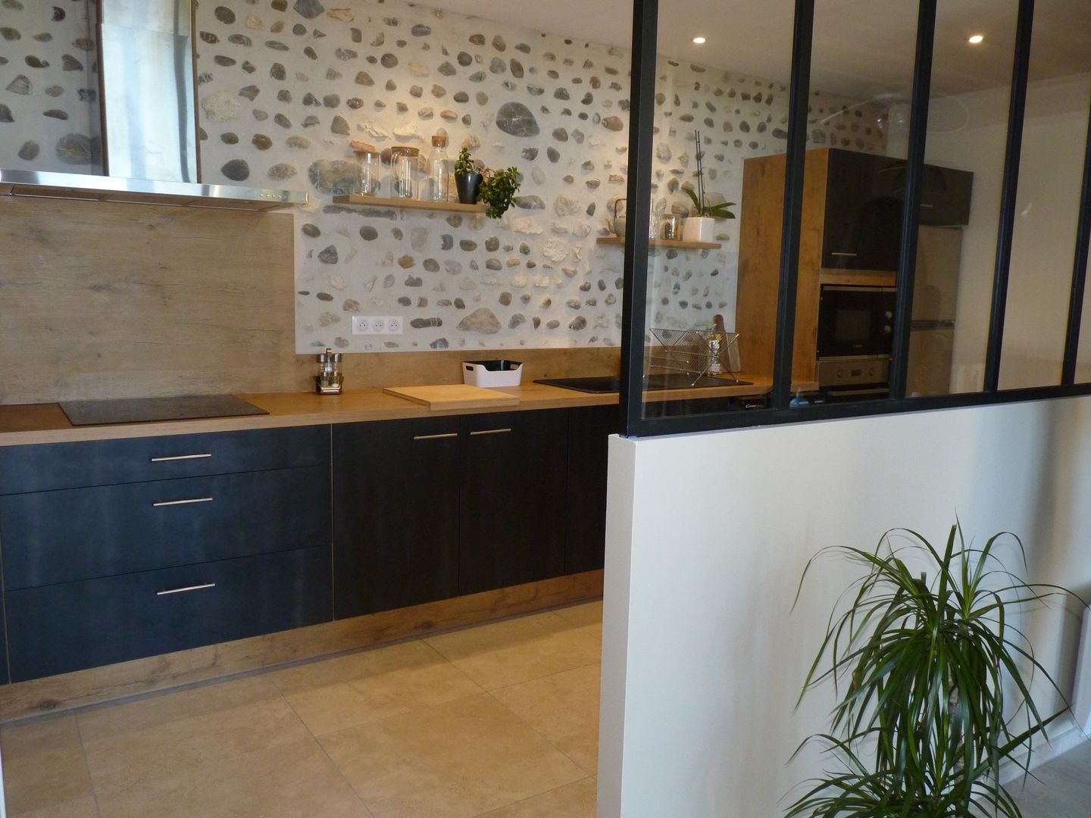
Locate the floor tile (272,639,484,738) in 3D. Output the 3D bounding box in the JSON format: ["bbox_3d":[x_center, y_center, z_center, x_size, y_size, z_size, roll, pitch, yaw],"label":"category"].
[{"bbox_3d":[-0.598,0.934,2.928,0.588,0.010,0.570,-4,9,-33],"label":"floor tile"}]

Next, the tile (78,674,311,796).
[{"bbox_3d":[-1.084,0.971,2.611,0.598,0.010,0.542,-4,9,-33],"label":"tile"}]

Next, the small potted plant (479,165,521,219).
[{"bbox_3d":[-0.199,-0.948,3.719,0.175,0.225,0.165,-4,9,-33],"label":"small potted plant"}]

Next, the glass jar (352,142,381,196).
[{"bbox_3d":[-0.721,-0.967,3.442,0.115,0.213,0.115,1,8,0],"label":"glass jar"}]

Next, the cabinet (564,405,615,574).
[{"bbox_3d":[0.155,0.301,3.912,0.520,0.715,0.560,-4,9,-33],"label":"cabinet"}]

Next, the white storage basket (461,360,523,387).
[{"bbox_3d":[-0.243,-0.160,3.887,0.235,0.105,0.170,-4,9,-33],"label":"white storage basket"}]

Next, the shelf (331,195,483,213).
[{"bbox_3d":[-0.551,-0.858,3.588,0.640,0.031,0.190,-4,9,-33],"label":"shelf"}]

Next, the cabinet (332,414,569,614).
[{"bbox_3d":[-0.493,0.343,3.531,1.010,0.713,0.590,-4,9,-33],"label":"cabinet"}]

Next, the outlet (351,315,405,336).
[{"bbox_3d":[-0.717,-0.359,3.659,0.227,0.079,0.014,-4,9,-33],"label":"outlet"}]

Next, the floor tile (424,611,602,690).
[{"bbox_3d":[-0.095,0.911,3.262,0.595,0.010,0.542,-4,9,-33],"label":"floor tile"}]

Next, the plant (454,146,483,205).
[{"bbox_3d":[-0.336,-0.993,3.634,0.125,0.238,0.120,1,8,0],"label":"plant"}]

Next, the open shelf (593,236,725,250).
[{"bbox_3d":[0.589,-0.846,4.348,0.670,0.029,0.190,-4,9,-33],"label":"open shelf"}]

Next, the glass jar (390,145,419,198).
[{"bbox_3d":[-0.583,-0.979,3.526,0.117,0.212,0.122,1,8,0],"label":"glass jar"}]

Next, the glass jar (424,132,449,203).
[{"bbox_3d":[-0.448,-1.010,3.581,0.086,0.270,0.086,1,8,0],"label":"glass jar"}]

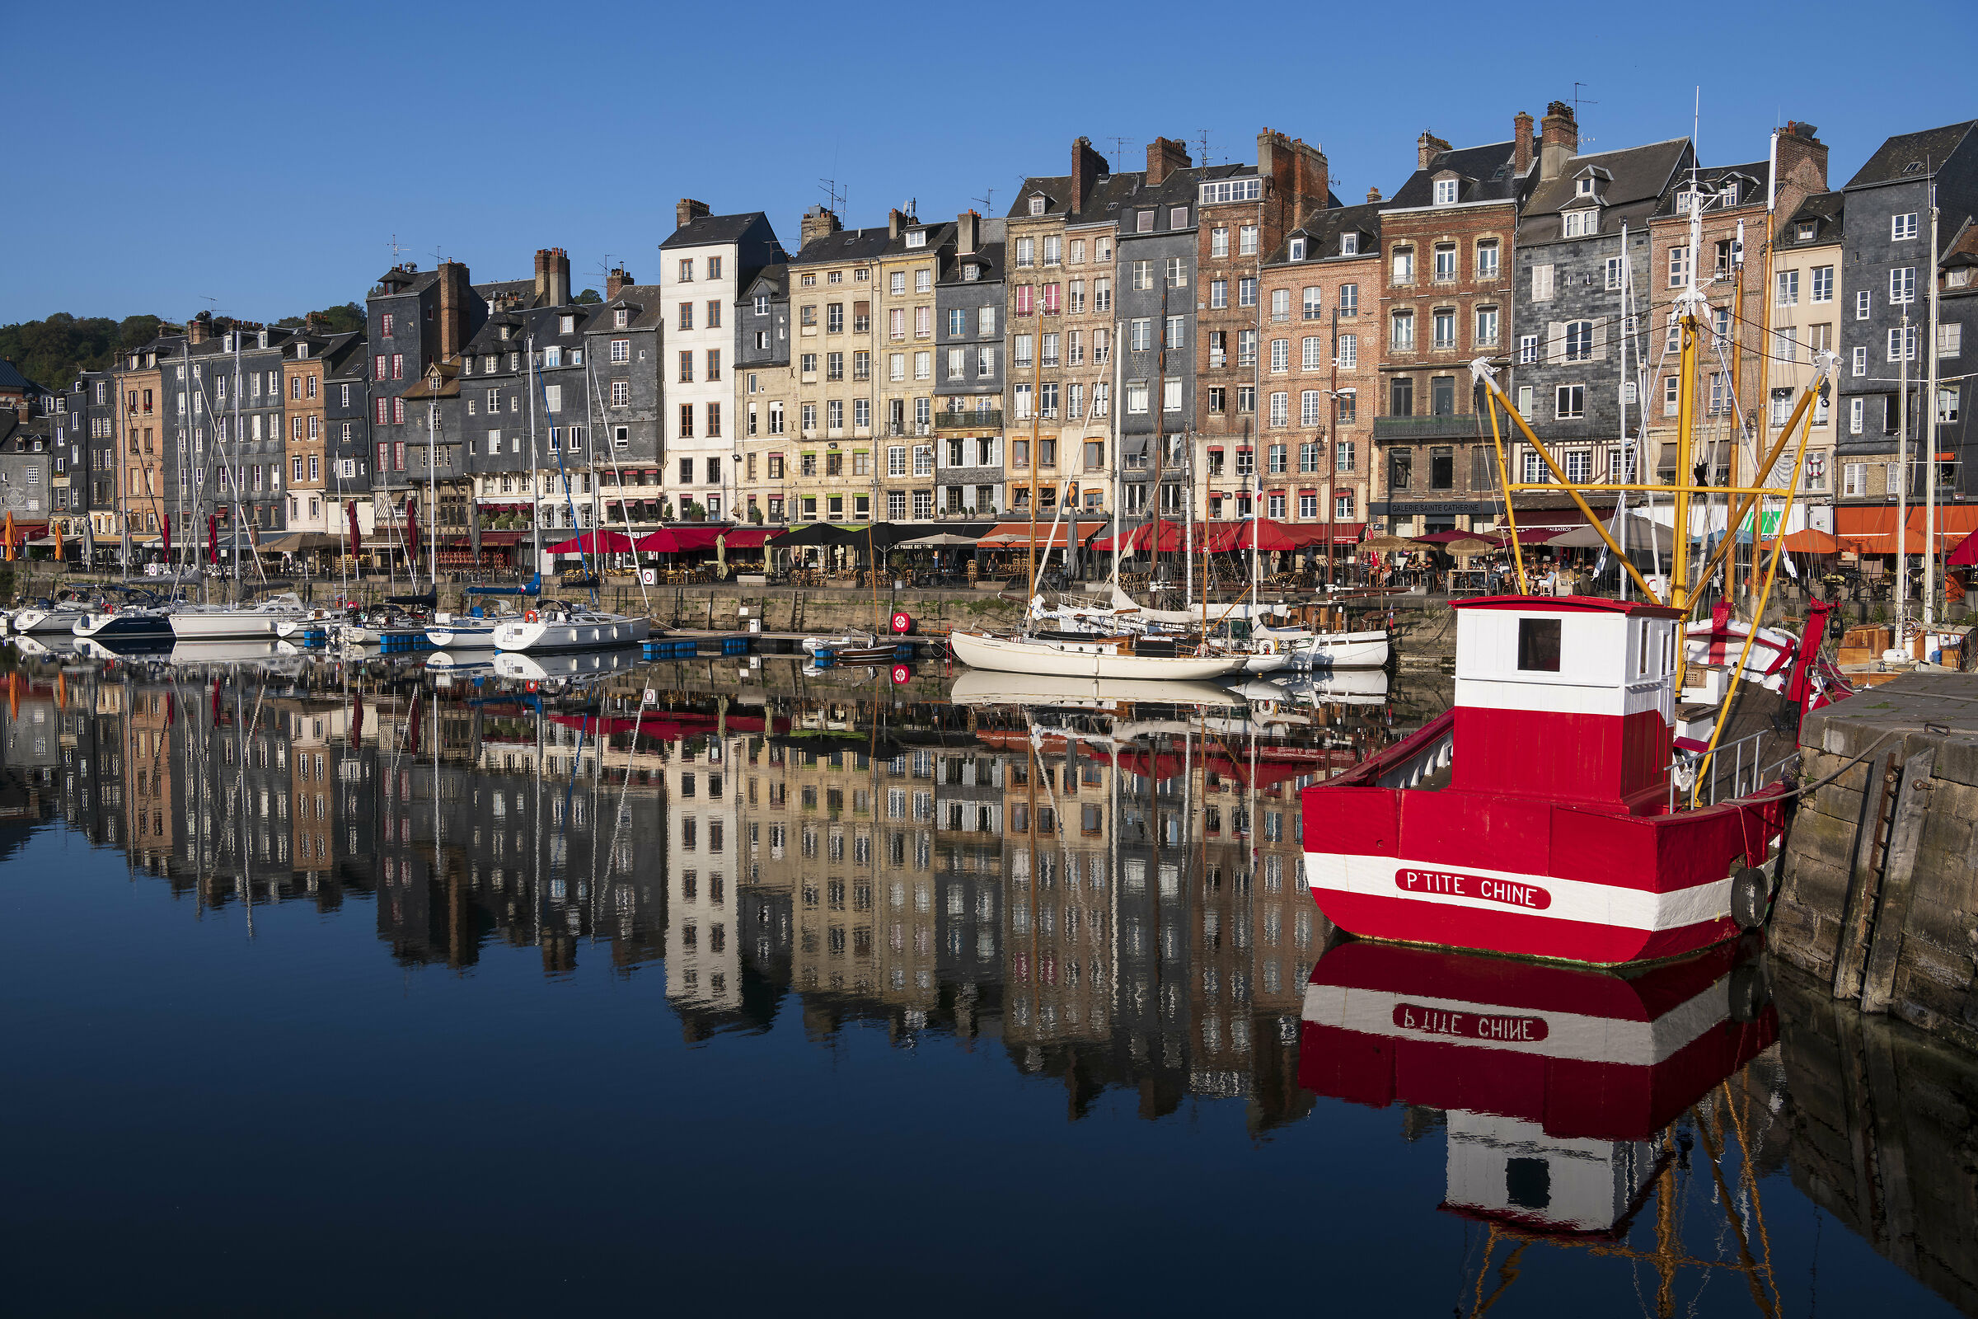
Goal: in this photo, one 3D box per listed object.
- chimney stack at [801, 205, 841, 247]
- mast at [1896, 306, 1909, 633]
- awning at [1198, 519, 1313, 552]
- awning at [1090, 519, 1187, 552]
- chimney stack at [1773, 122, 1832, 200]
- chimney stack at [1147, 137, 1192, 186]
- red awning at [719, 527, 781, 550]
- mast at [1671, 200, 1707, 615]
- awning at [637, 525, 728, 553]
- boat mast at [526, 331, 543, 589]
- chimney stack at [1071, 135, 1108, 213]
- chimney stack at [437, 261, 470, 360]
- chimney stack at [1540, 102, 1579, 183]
[{"bbox_3d":[-10.465,-27.165,110.506,2.165,2.243,1.374,2,4,29],"label":"chimney stack"},{"bbox_3d":[28.453,-5.775,54.760,0.170,10.500,0.170,0,3,0],"label":"mast"},{"bbox_3d":[12.863,-5.968,84.839,4.750,1.550,3.200,2,4,28],"label":"awning"},{"bbox_3d":[7.379,-5.982,85.130,3.729,1.504,3.374,2,4,29],"label":"awning"},{"bbox_3d":[35.035,-21.514,76.079,4.463,3.164,0.600,-2,4,-39],"label":"chimney stack"},{"bbox_3d":[10.314,-27.871,100.036,0.874,2.684,4.316,2,4,29],"label":"chimney stack"},{"bbox_3d":[-14.038,-7.112,103.927,3.987,1.130,1.800,2,4,28],"label":"red awning"},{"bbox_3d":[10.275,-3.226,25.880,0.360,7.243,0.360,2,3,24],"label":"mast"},{"bbox_3d":[-17.674,-6.810,100.948,3.531,1.392,4.055,2,4,26],"label":"awning"},{"bbox_3d":[-22.274,-9.463,86.346,0.300,13.151,0.300,2,4,28],"label":"boat mast"},{"bbox_3d":[5.832,-27.233,100.232,0.522,4.281,3.649,2,4,29],"label":"chimney stack"},{"bbox_3d":[-37.226,-24.146,122.619,1.024,6.996,1.775,2,4,32],"label":"chimney stack"},{"bbox_3d":[27.608,-24.970,84.835,1.820,3.778,0.938,-3,5,-45],"label":"chimney stack"}]

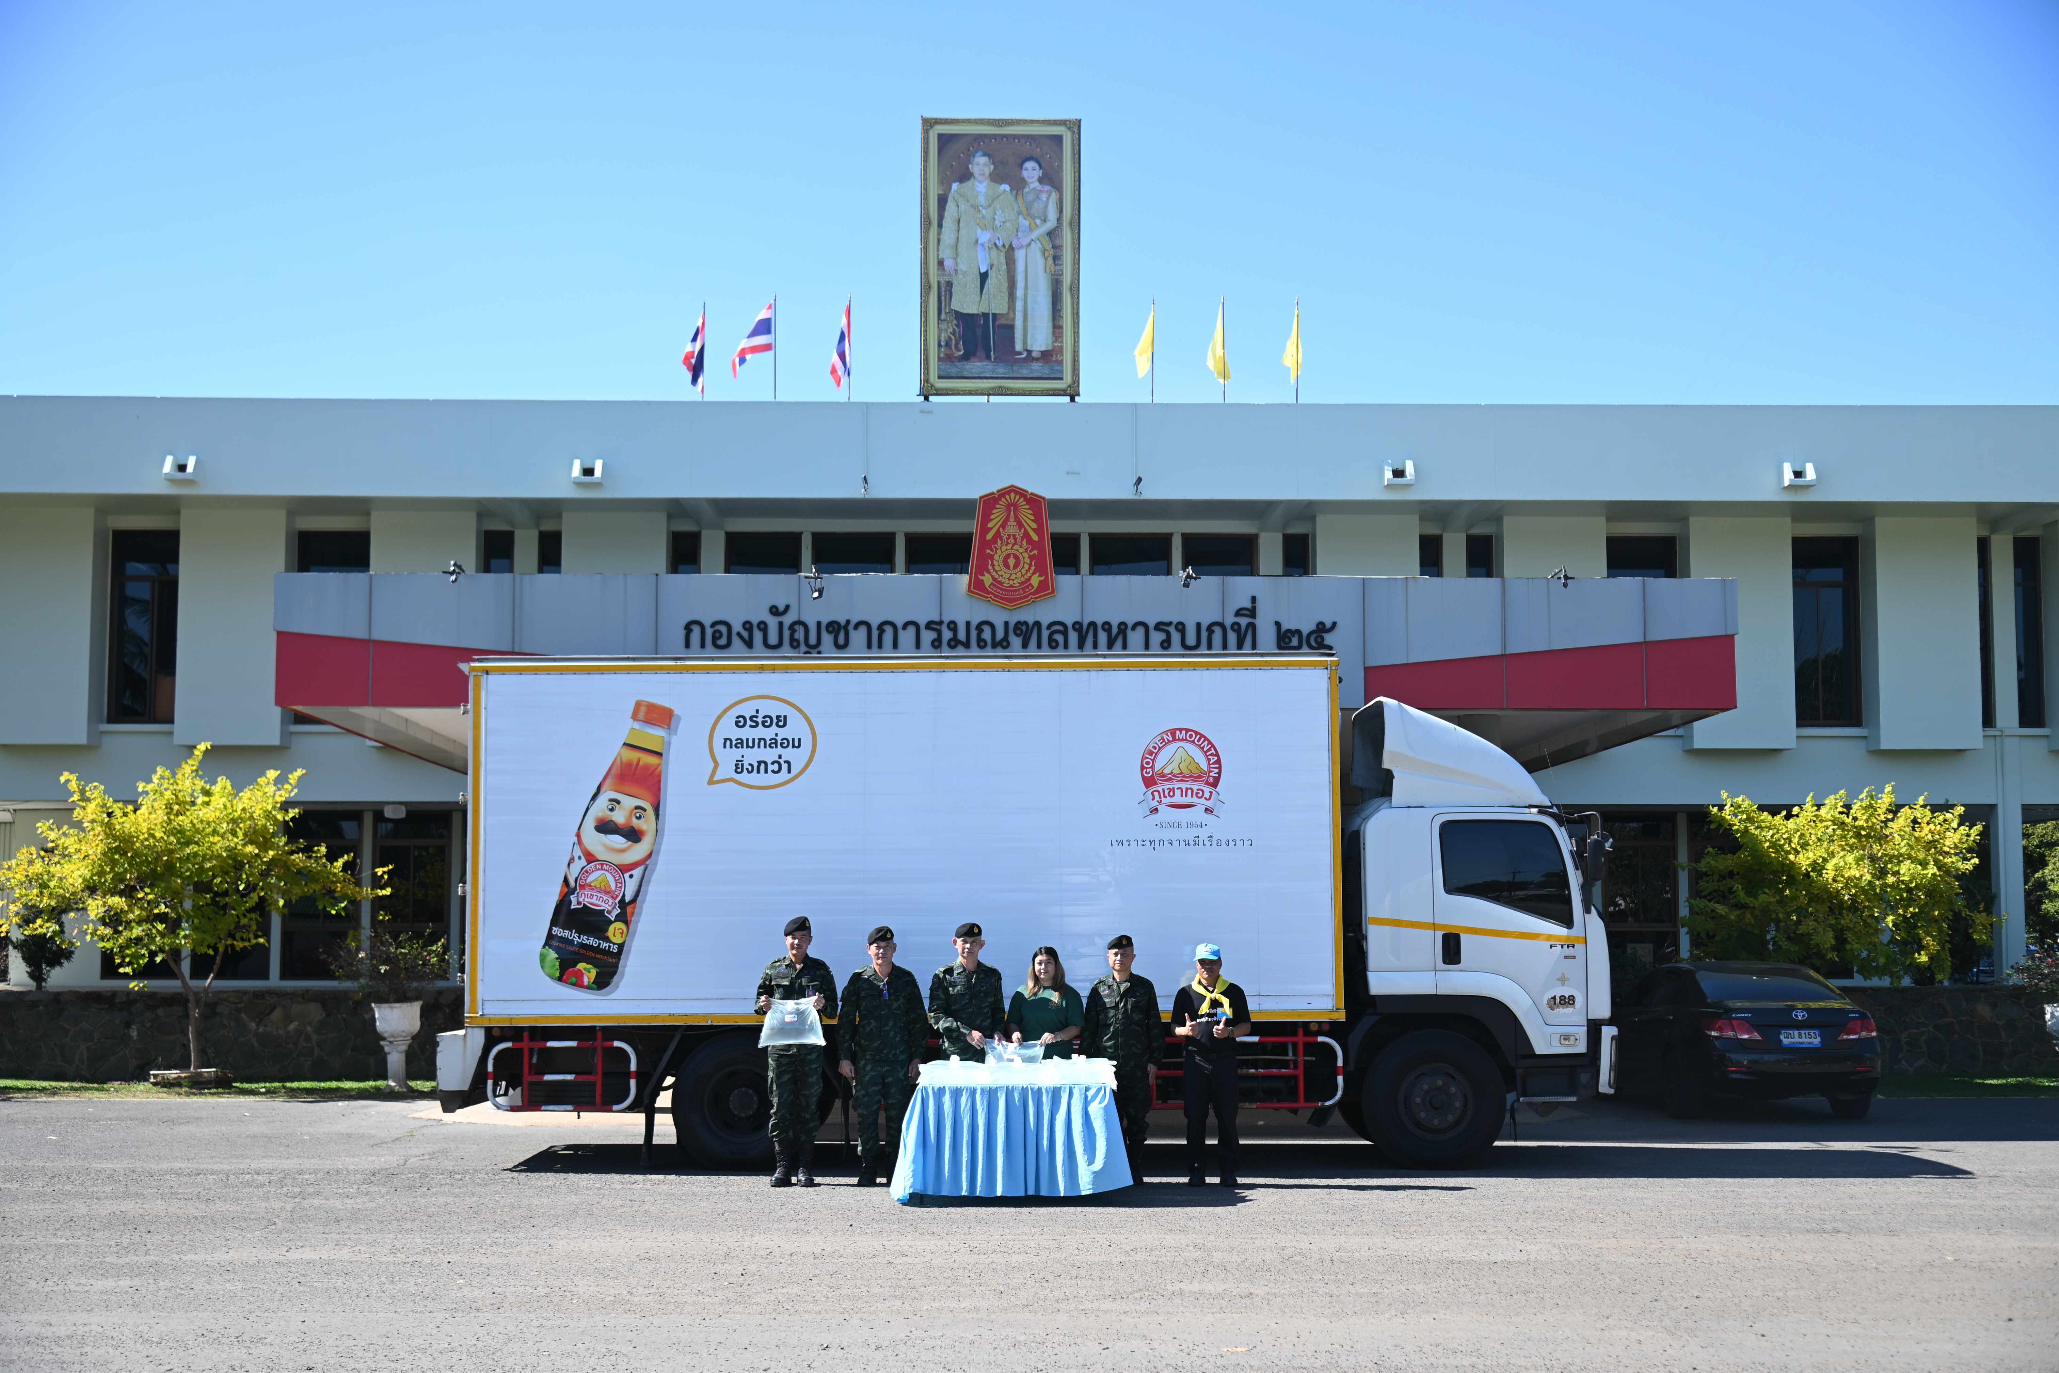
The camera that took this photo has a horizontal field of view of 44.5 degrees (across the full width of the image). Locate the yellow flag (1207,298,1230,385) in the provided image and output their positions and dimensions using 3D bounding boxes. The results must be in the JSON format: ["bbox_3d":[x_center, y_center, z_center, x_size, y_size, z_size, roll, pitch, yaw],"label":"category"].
[{"bbox_3d":[2.367,-4.311,31.504,0.322,1.068,0.200,0,-6,0],"label":"yellow flag"}]

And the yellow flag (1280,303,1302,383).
[{"bbox_3d":[3.376,-4.413,32.400,0.280,1.020,0.280,0,-5,0],"label":"yellow flag"}]

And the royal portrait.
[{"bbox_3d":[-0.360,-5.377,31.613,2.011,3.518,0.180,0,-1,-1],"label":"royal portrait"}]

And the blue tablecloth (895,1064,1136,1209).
[{"bbox_3d":[-0.120,2.890,16.100,1.520,0.790,0.740,0,-5,0],"label":"blue tablecloth"}]

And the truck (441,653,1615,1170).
[{"bbox_3d":[0.041,1.756,19.548,8.605,3.737,2.450,0,-6,0],"label":"truck"}]

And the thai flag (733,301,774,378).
[{"bbox_3d":[-3.450,-4.347,31.507,0.534,0.996,0.200,0,-6,0],"label":"thai flag"}]

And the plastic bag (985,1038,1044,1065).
[{"bbox_3d":[-0.094,2.394,16.350,0.400,0.220,0.140,0,-5,0],"label":"plastic bag"}]

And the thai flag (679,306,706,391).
[{"bbox_3d":[-4.339,-4.330,32.400,0.340,1.080,0.300,0,-5,0],"label":"thai flag"}]

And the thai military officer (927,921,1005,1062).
[{"bbox_3d":[-0.425,2.480,16.900,0.550,1.770,0.450,0,-5,-5],"label":"thai military officer"}]

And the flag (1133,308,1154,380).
[{"bbox_3d":[1.435,-4.311,31.503,0.272,0.945,0.200,0,-6,0],"label":"flag"}]

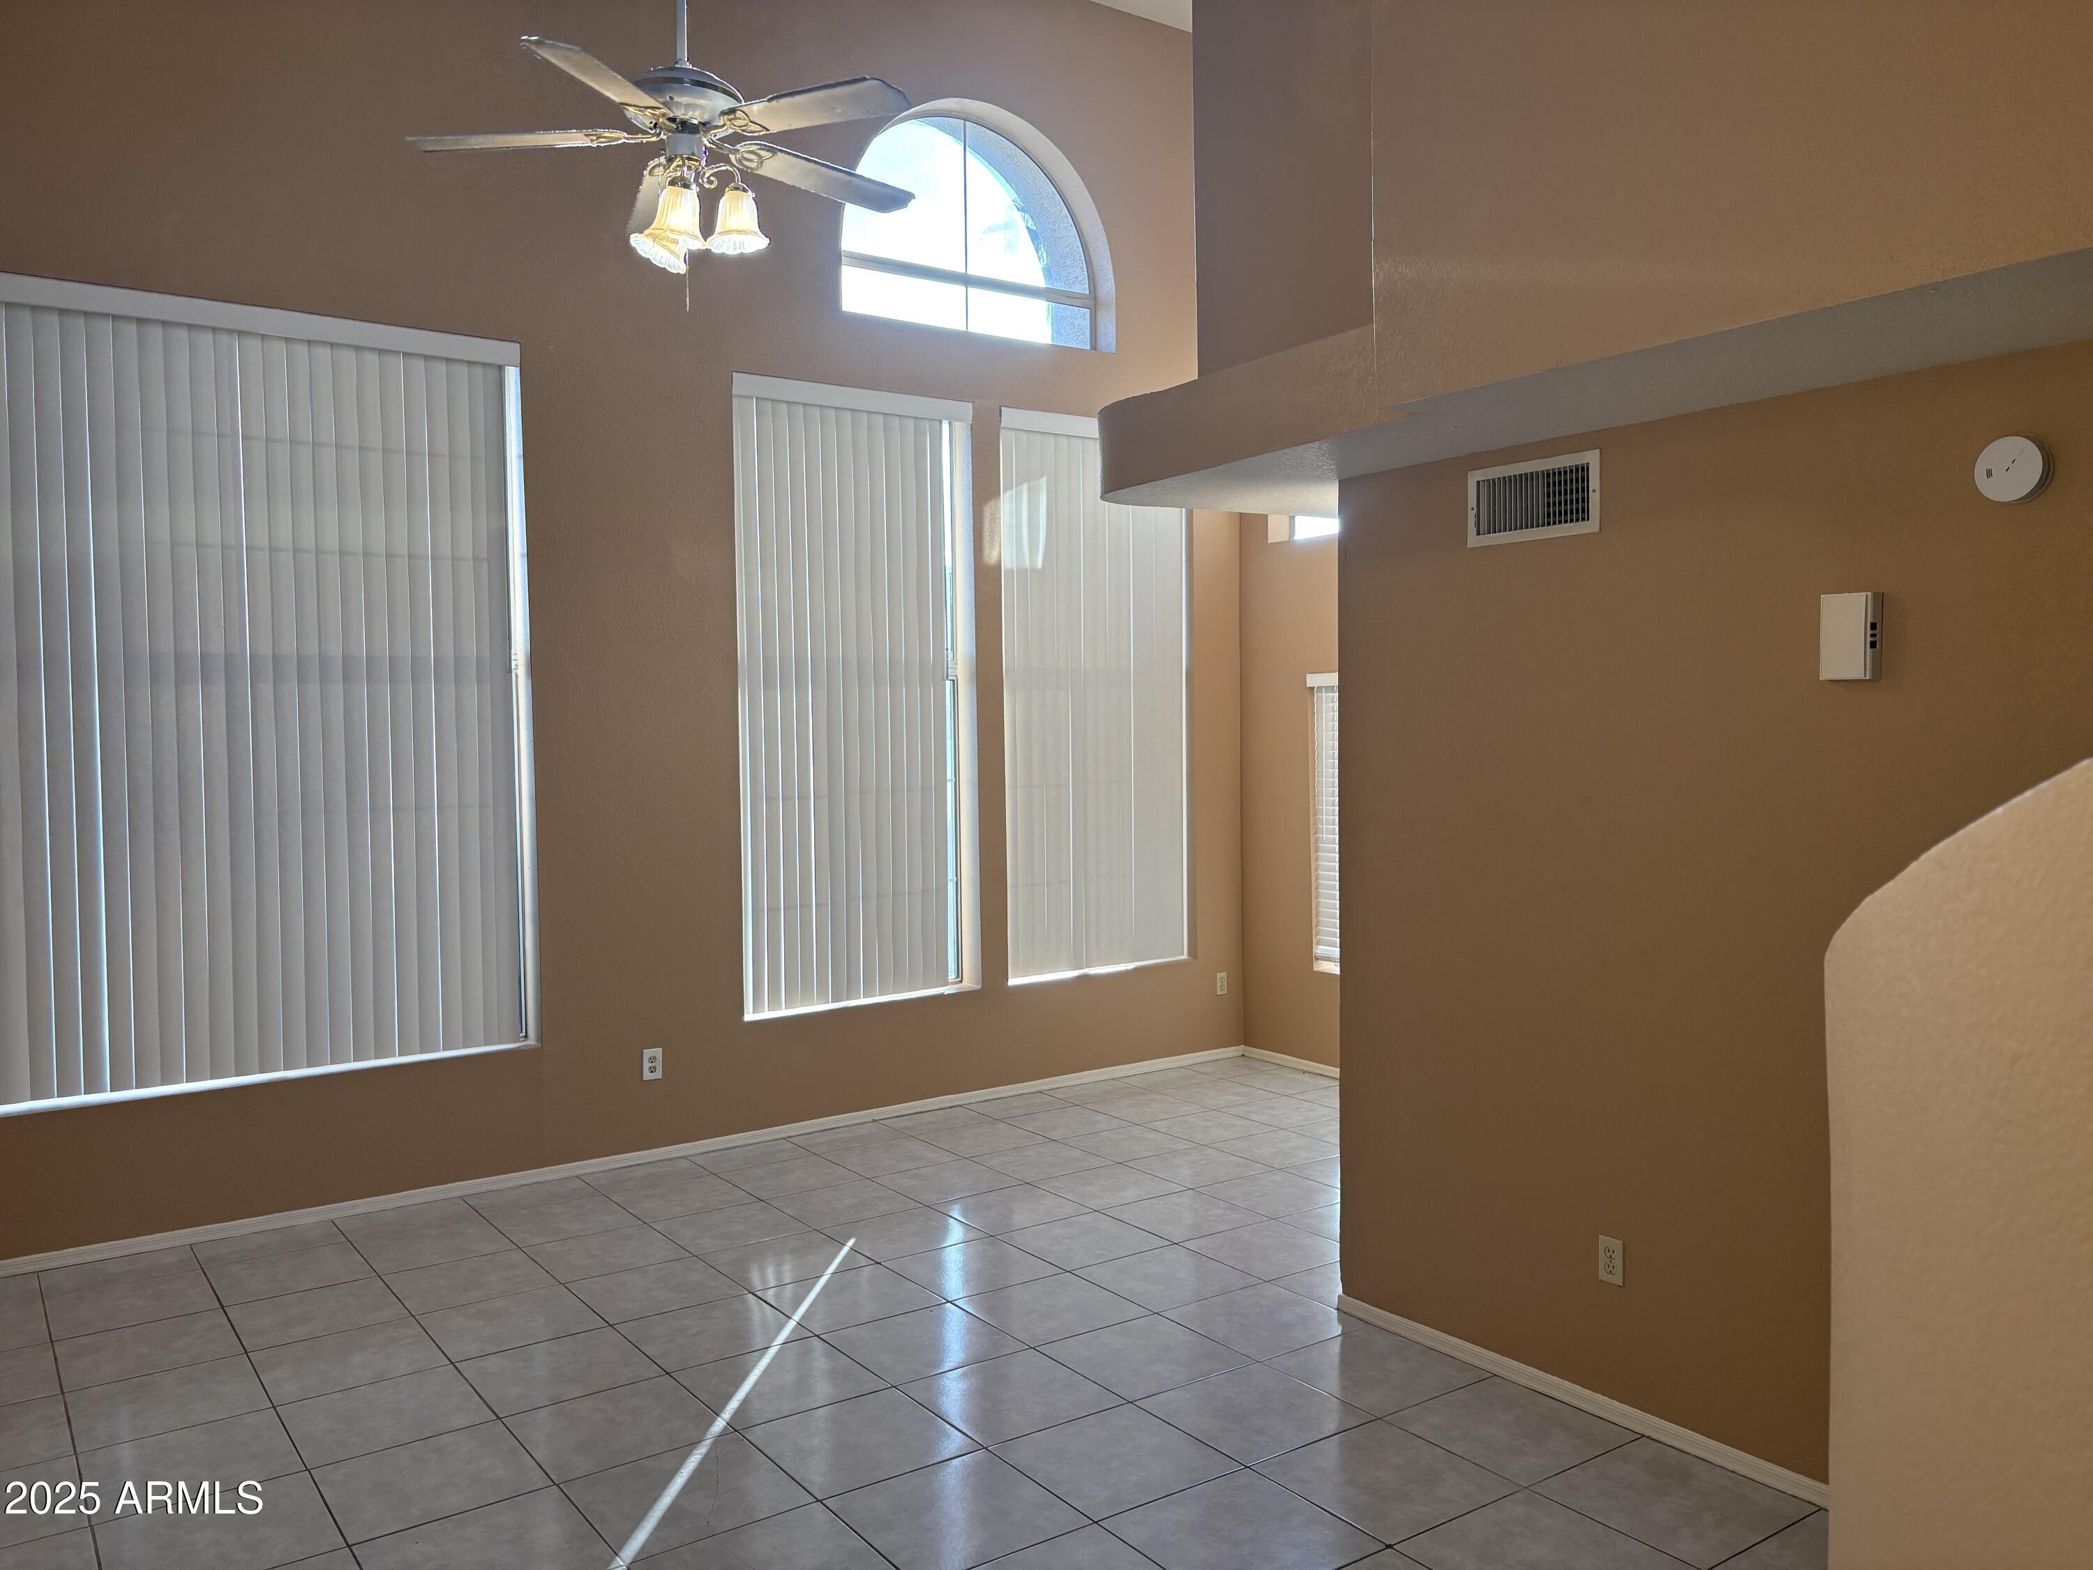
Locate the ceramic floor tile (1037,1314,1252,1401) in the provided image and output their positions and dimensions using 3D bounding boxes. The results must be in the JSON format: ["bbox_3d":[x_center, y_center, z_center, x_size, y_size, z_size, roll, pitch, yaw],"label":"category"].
[{"bbox_3d":[0.277,1.605,4.423,0.449,0.010,0.447,-2,2,-35],"label":"ceramic floor tile"}]

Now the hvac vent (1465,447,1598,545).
[{"bbox_3d":[1.248,-0.735,4.063,0.020,0.203,0.410,-2,2,-35],"label":"hvac vent"}]

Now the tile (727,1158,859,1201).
[{"bbox_3d":[-1.006,1.549,6.202,0.443,0.010,0.443,-2,2,-35],"label":"tile"}]

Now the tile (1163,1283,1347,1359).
[{"bbox_3d":[0.647,1.591,4.686,0.449,0.010,0.447,-2,2,-35],"label":"tile"}]

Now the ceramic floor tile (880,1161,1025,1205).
[{"bbox_3d":[-0.387,1.555,6.141,0.449,0.010,0.447,-2,2,-35],"label":"ceramic floor tile"}]

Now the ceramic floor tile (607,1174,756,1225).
[{"bbox_3d":[-1.390,1.563,5.959,0.447,0.010,0.447,-2,2,-35],"label":"ceramic floor tile"}]

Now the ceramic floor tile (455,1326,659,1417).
[{"bbox_3d":[-1.347,1.616,4.338,0.447,0.010,0.447,-2,2,-35],"label":"ceramic floor tile"}]

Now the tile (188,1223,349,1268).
[{"bbox_3d":[-2.712,1.608,5.501,0.449,0.010,0.308,-2,2,-35],"label":"tile"}]

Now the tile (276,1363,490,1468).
[{"bbox_3d":[-1.719,1.643,4.102,0.449,0.010,0.447,-2,2,-35],"label":"tile"}]

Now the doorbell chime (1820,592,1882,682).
[{"bbox_3d":[1.727,-0.316,3.371,0.050,0.182,0.108,-2,3,-35],"label":"doorbell chime"}]

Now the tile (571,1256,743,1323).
[{"bbox_3d":[-1.238,1.606,4.990,0.449,0.010,0.447,-2,2,-35],"label":"tile"}]

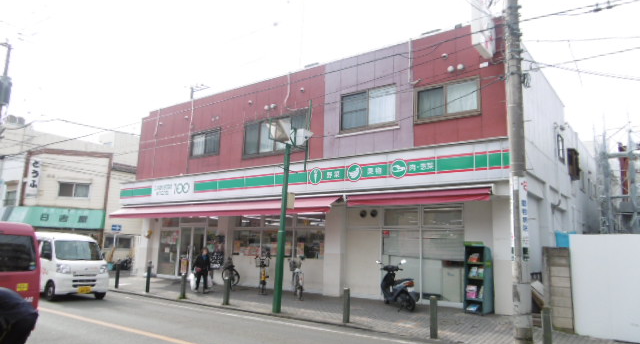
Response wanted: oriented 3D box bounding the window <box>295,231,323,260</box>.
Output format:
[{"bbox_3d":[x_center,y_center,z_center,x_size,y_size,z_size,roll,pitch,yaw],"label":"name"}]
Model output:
[{"bbox_3d":[-0.415,2.628,16.233,1.450,1.020,0.100,-6,-12,37],"label":"window"}]

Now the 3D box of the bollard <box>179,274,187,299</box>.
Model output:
[{"bbox_3d":[-3.782,3.158,12.273,0.140,0.690,0.140,-6,-12,36],"label":"bollard"}]

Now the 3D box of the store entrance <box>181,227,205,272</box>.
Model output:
[{"bbox_3d":[-5.948,3.740,20.548,1.800,2.250,0.150,-6,-12,37],"label":"store entrance"}]

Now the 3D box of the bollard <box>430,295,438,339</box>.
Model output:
[{"bbox_3d":[2.215,2.814,8.580,0.140,0.770,0.140,-6,-12,37],"label":"bollard"}]

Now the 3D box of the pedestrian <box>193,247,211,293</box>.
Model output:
[{"bbox_3d":[-3.735,3.074,14.065,0.500,1.450,0.380,2,-9,-2],"label":"pedestrian"}]

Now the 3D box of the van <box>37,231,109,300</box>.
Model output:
[{"bbox_3d":[-8.054,2.959,14.068,1.475,1.880,3.395,11,-13,-44],"label":"van"}]

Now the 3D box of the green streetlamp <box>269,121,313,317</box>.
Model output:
[{"bbox_3d":[-0.804,1.081,11.715,0.450,5.000,1.700,-6,-12,37],"label":"green streetlamp"}]

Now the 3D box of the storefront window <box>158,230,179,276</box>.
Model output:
[{"bbox_3d":[-6.589,3.460,19.108,1.333,1.875,0.100,-6,-12,36],"label":"storefront window"}]

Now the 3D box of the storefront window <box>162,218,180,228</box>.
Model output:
[{"bbox_3d":[-6.493,2.199,19.264,1.287,0.419,0.100,-6,-12,36],"label":"storefront window"}]

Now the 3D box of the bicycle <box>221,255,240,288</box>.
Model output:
[{"bbox_3d":[-3.364,3.902,17.121,0.600,1.100,1.650,3,-9,-9],"label":"bicycle"}]

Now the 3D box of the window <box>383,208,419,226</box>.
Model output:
[{"bbox_3d":[2.376,1.323,12.979,1.116,0.511,0.100,-6,-12,36],"label":"window"}]

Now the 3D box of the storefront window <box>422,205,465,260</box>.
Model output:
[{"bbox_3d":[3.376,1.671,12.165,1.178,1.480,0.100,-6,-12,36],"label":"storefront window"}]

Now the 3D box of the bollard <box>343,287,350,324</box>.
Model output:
[{"bbox_3d":[0.601,2.999,9.931,0.140,0.760,0.140,1,-9,0],"label":"bollard"}]

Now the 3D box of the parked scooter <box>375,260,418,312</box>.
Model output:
[{"bbox_3d":[2.012,2.932,11.572,0.720,1.160,1.750,5,-10,-20],"label":"parked scooter"}]

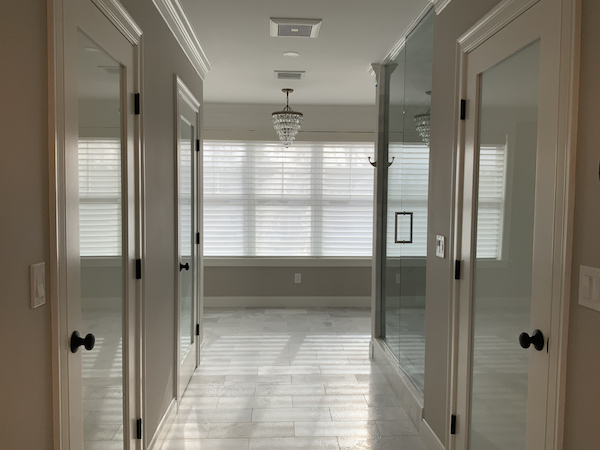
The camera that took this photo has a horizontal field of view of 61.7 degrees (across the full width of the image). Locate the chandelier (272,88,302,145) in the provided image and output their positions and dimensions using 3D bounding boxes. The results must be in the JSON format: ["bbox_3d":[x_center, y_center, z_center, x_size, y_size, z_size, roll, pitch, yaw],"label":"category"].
[{"bbox_3d":[-0.136,-1.159,5.479,0.334,0.615,0.334,1,3,-3],"label":"chandelier"}]

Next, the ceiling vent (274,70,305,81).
[{"bbox_3d":[-0.094,-1.415,4.776,0.286,0.020,0.305,1,3,-3],"label":"ceiling vent"}]

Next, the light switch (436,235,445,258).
[{"bbox_3d":[0.740,0.114,2.650,0.010,0.115,0.117,1,3,-3],"label":"light switch"}]

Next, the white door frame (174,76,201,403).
[{"bbox_3d":[-0.854,0.116,3.661,0.110,2.148,0.948,1,3,-3],"label":"white door frame"}]

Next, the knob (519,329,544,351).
[{"bbox_3d":[0.770,0.387,1.682,0.062,0.067,0.067,1,3,-3],"label":"knob"}]

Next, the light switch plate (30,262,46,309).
[{"bbox_3d":[-0.713,0.164,1.371,0.011,0.115,0.071,1,3,-3],"label":"light switch plate"}]

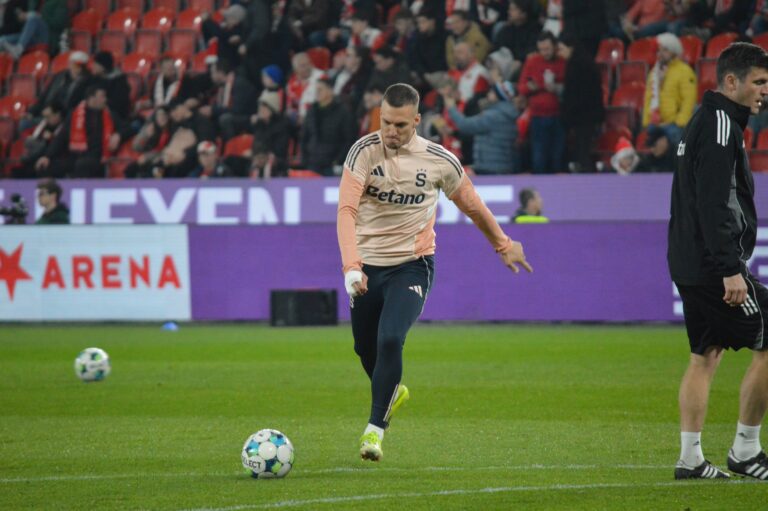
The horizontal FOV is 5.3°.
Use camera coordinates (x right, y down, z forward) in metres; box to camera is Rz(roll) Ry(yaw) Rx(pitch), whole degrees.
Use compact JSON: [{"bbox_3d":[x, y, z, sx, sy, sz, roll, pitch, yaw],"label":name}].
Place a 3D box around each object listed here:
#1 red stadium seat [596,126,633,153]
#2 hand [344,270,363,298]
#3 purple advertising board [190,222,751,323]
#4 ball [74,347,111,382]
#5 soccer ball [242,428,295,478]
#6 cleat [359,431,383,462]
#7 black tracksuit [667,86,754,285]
[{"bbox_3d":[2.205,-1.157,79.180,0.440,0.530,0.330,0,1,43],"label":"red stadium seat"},{"bbox_3d":[-0.128,0.121,36.600,0.095,0.120,0.105,0,1,6],"label":"hand"},{"bbox_3d":[0.697,0.150,74.361,6.730,0.930,0.150,0,1,43],"label":"purple advertising board"},{"bbox_3d":[-1.813,0.682,51.800,0.220,0.220,0.220,-1,1,0],"label":"ball"},{"bbox_3d":[-0.493,0.846,35.380,0.220,0.220,0.220,-1,1,0],"label":"soccer ball"},{"bbox_3d":[-0.059,0.837,36.450,0.105,0.120,0.285,9,-9,7],"label":"cleat"},{"bbox_3d":[1.387,-0.283,35.100,0.390,0.830,0.550,-1,1,-2],"label":"black tracksuit"}]

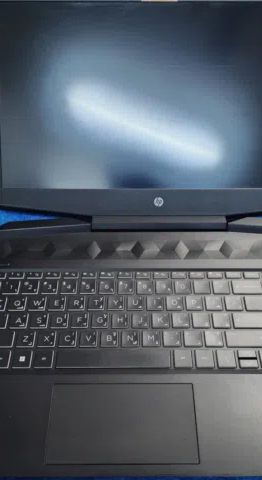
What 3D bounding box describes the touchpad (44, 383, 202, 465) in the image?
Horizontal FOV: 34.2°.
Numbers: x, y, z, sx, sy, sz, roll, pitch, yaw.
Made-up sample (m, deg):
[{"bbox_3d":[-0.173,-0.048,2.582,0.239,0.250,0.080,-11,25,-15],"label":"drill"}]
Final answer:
[{"bbox_3d":[-0.006,0.145,0.338,0.116,0.002,0.061,0,50,0],"label":"touchpad"}]

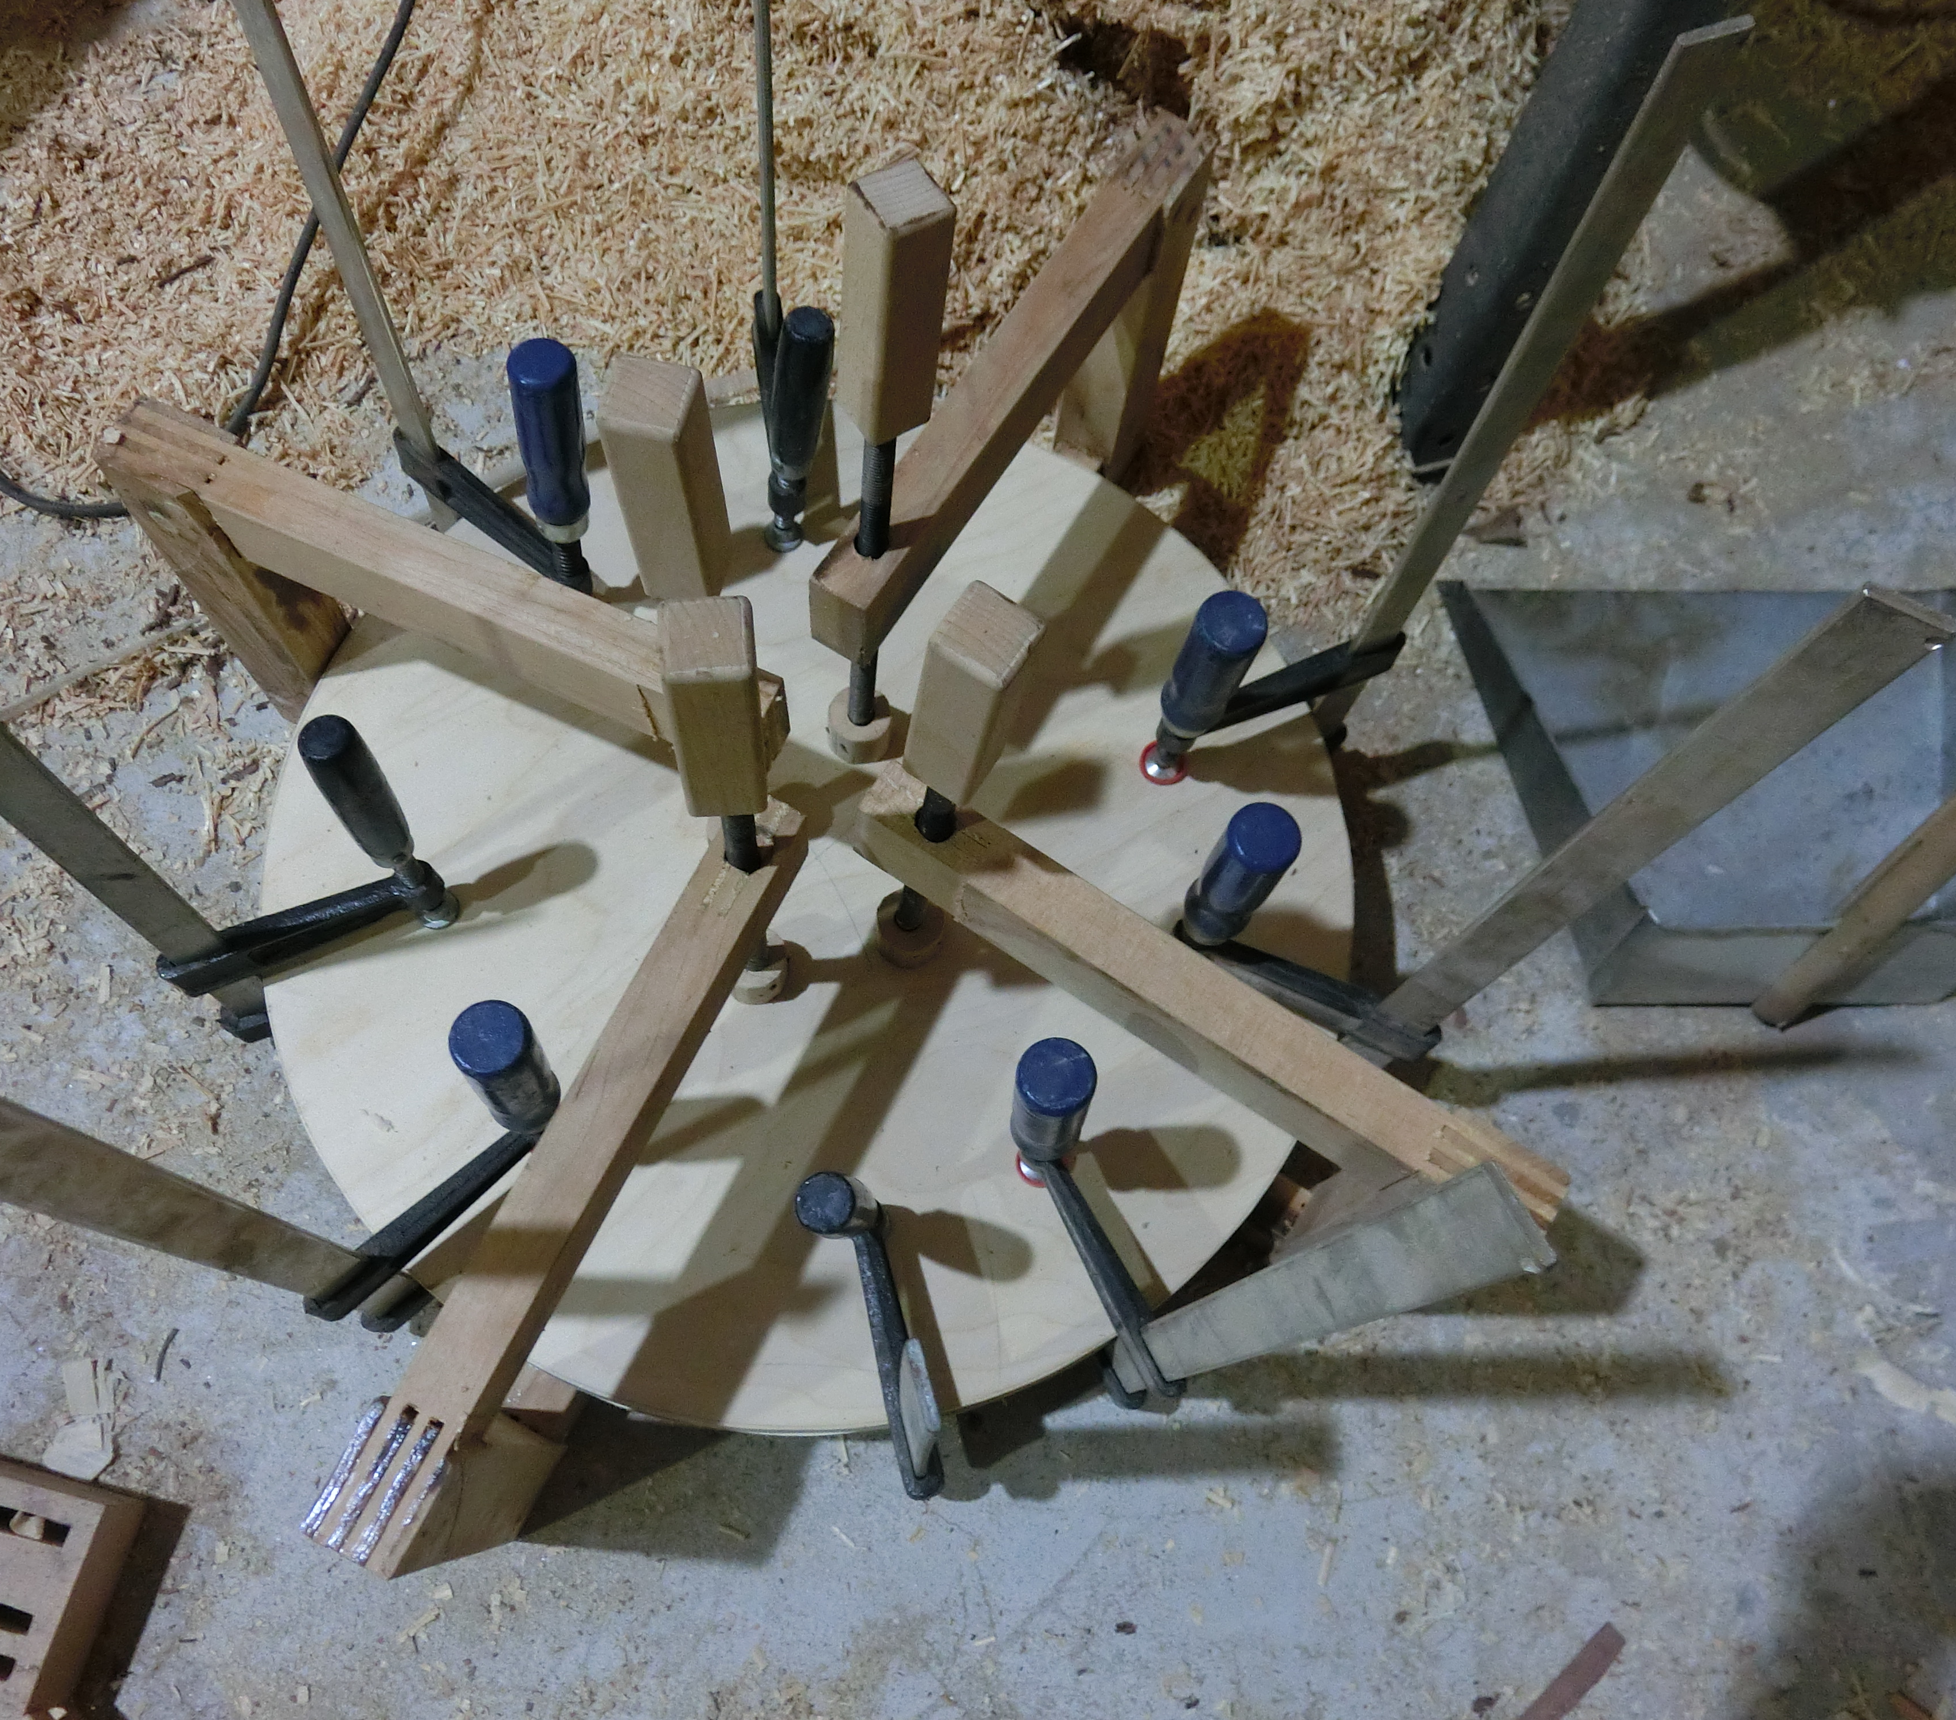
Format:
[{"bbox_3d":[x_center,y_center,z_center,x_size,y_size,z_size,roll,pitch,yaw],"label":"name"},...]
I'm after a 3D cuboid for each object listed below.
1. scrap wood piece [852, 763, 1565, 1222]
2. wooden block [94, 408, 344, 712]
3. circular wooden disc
[{"bbox_3d":[0.099,0.070,0.755,0.350,0.058,0.031,33,71,4],"label":"scrap wood piece"},{"bbox_3d":[-0.384,-0.142,0.904,0.057,0.292,0.031,22,71,3],"label":"wooden block"},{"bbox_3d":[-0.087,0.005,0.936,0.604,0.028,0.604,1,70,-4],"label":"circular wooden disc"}]

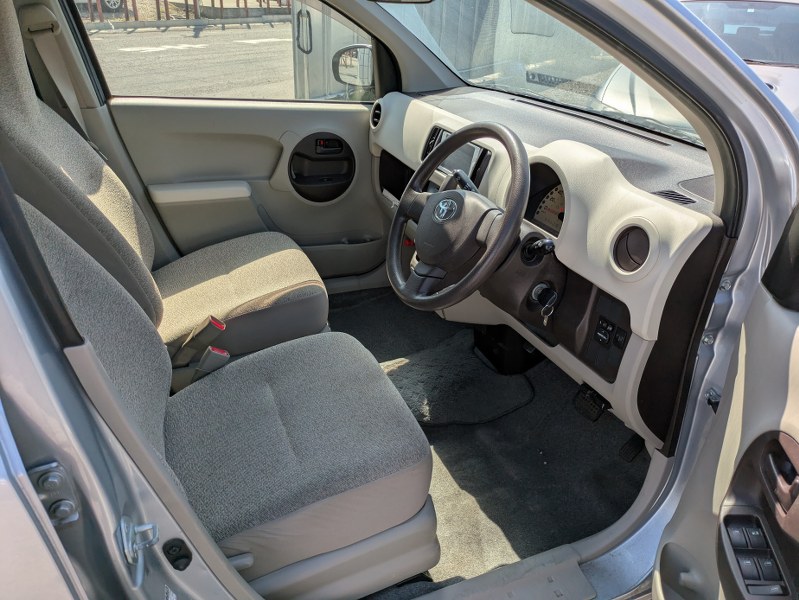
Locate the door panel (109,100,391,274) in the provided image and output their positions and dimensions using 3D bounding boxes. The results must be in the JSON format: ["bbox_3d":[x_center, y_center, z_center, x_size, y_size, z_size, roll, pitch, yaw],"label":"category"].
[{"bbox_3d":[-0.428,-0.338,1.957,0.910,0.690,0.130,-10,30,-21],"label":"door panel"}]

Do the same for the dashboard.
[{"bbox_3d":[0.306,-0.246,1.552,0.500,0.535,1.380,-10,30,-21],"label":"dashboard"}]

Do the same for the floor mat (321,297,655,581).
[{"bbox_3d":[0.106,0.216,1.752,0.670,0.140,1.290,-10,30,-21],"label":"floor mat"}]

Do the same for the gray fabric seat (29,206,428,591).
[{"bbox_3d":[-0.404,0.059,0.959,0.870,1.030,0.510,-10,30,-21],"label":"gray fabric seat"}]

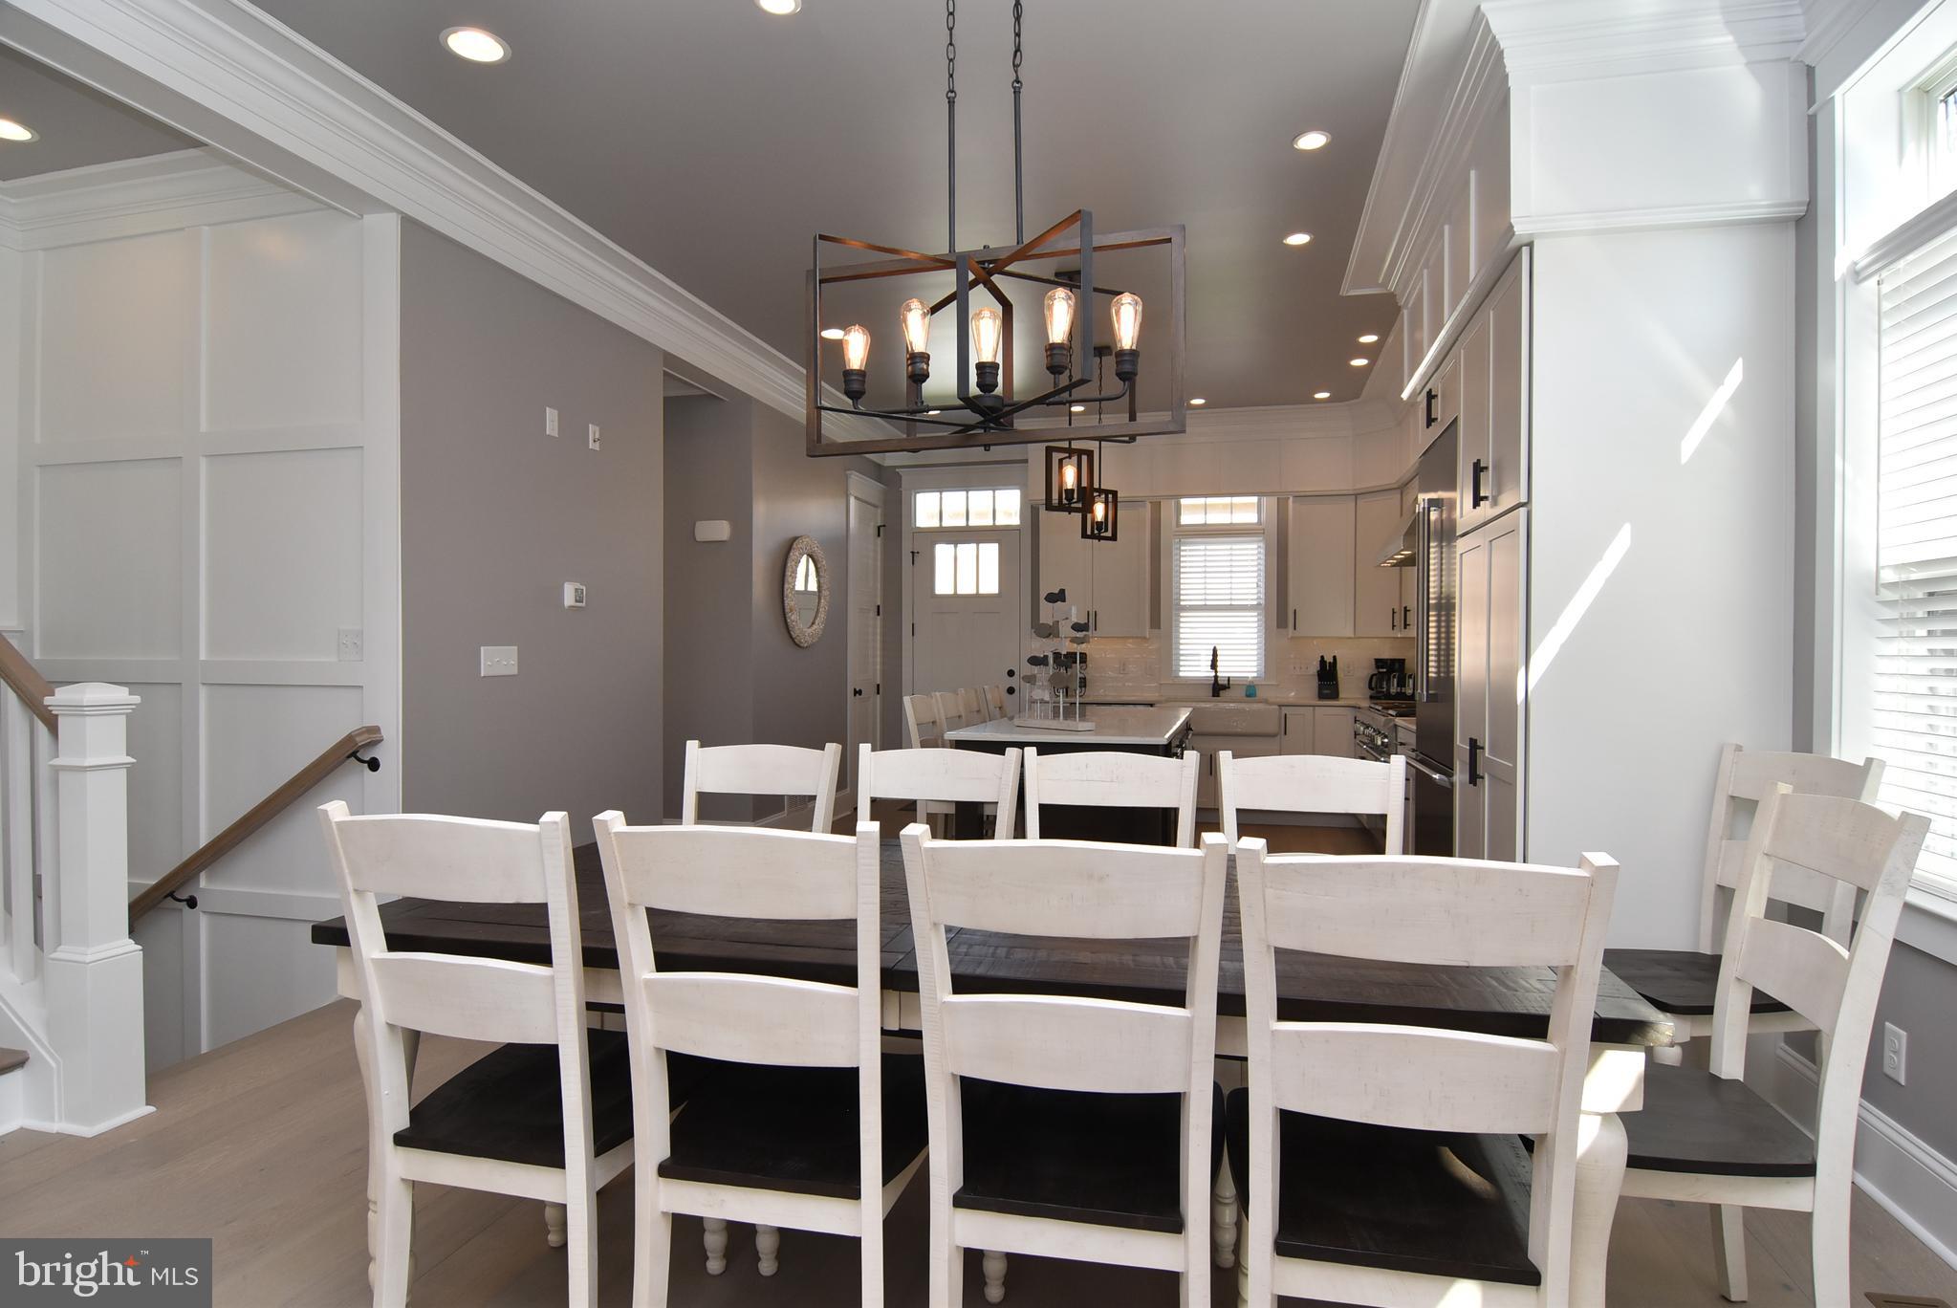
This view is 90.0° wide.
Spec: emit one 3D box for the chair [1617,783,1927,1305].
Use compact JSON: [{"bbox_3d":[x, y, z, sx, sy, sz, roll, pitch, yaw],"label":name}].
[{"bbox_3d":[1.274,0.769,1.820,0.565,1.020,0.475,0,0,15],"label":"chair"}]

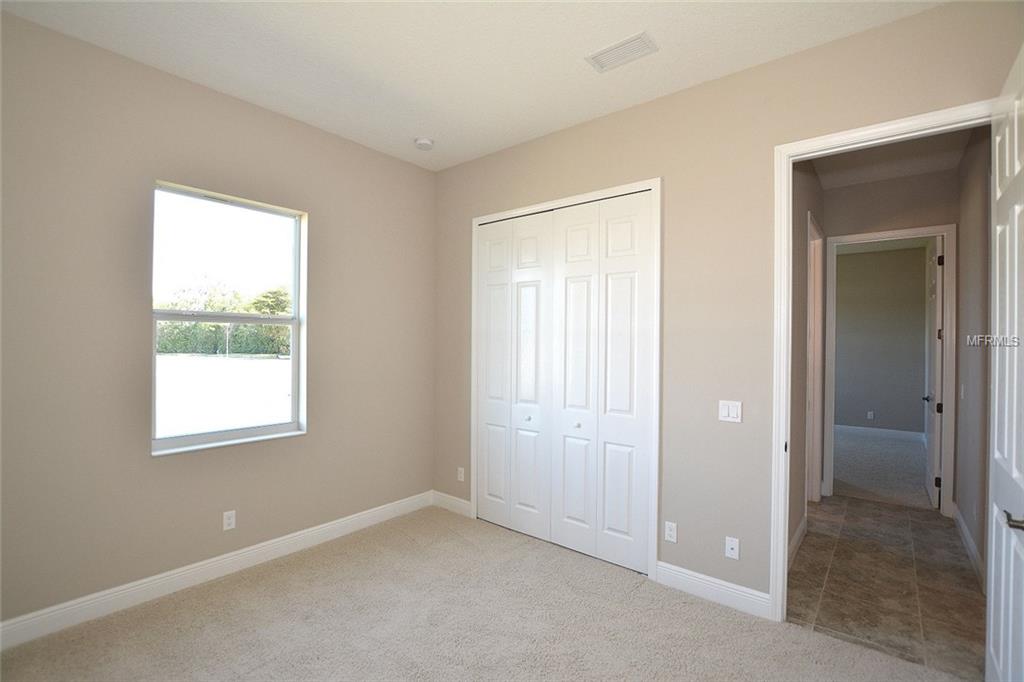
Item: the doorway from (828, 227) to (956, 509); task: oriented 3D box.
[{"bbox_3d":[3.476,0.266,4.229,0.915,2.520,0.130,1,0,39],"label":"doorway"}]

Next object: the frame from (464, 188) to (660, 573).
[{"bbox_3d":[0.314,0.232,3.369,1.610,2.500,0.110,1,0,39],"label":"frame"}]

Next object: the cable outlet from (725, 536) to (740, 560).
[{"bbox_3d":[1.241,1.166,2.559,0.070,0.117,0.010,1,0,39],"label":"cable outlet"}]

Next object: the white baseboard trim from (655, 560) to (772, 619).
[{"bbox_3d":[1.143,1.429,2.636,0.625,0.133,0.017,1,0,39],"label":"white baseboard trim"}]

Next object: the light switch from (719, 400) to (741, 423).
[{"bbox_3d":[1.235,0.399,2.572,0.117,0.117,0.012,1,0,39],"label":"light switch"}]

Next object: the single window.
[{"bbox_3d":[-1.775,-0.128,2.930,0.110,1.550,0.885,1,0,39],"label":"single window"}]

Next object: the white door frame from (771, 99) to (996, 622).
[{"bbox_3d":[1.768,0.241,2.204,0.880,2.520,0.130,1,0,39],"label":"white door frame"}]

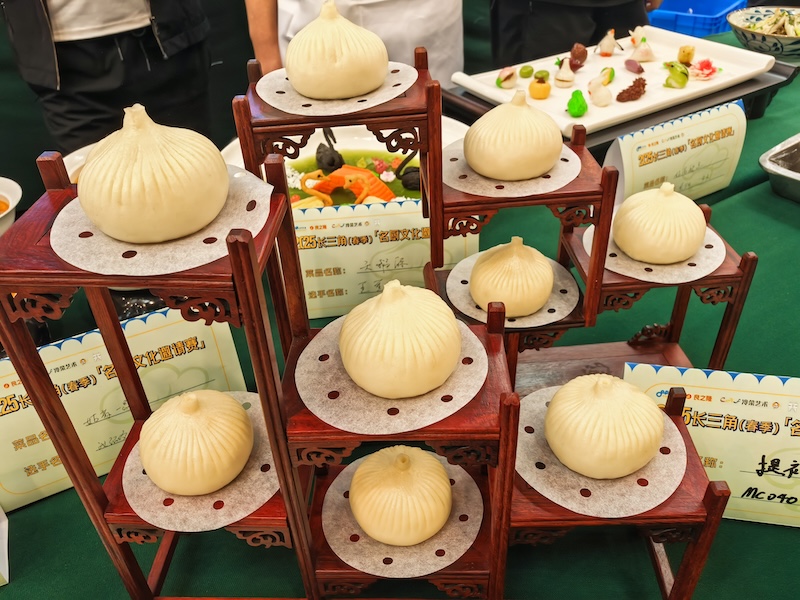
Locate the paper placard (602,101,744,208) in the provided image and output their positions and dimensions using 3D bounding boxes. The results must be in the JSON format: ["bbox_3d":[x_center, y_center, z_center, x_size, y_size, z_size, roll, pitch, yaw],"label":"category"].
[{"bbox_3d":[0.385,-0.195,0.882,0.242,0.128,0.058,-20,39,-23],"label":"paper placard"}]

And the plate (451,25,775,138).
[{"bbox_3d":[0.387,-0.394,1.119,0.526,0.035,0.280,-24,40,-26],"label":"plate"}]

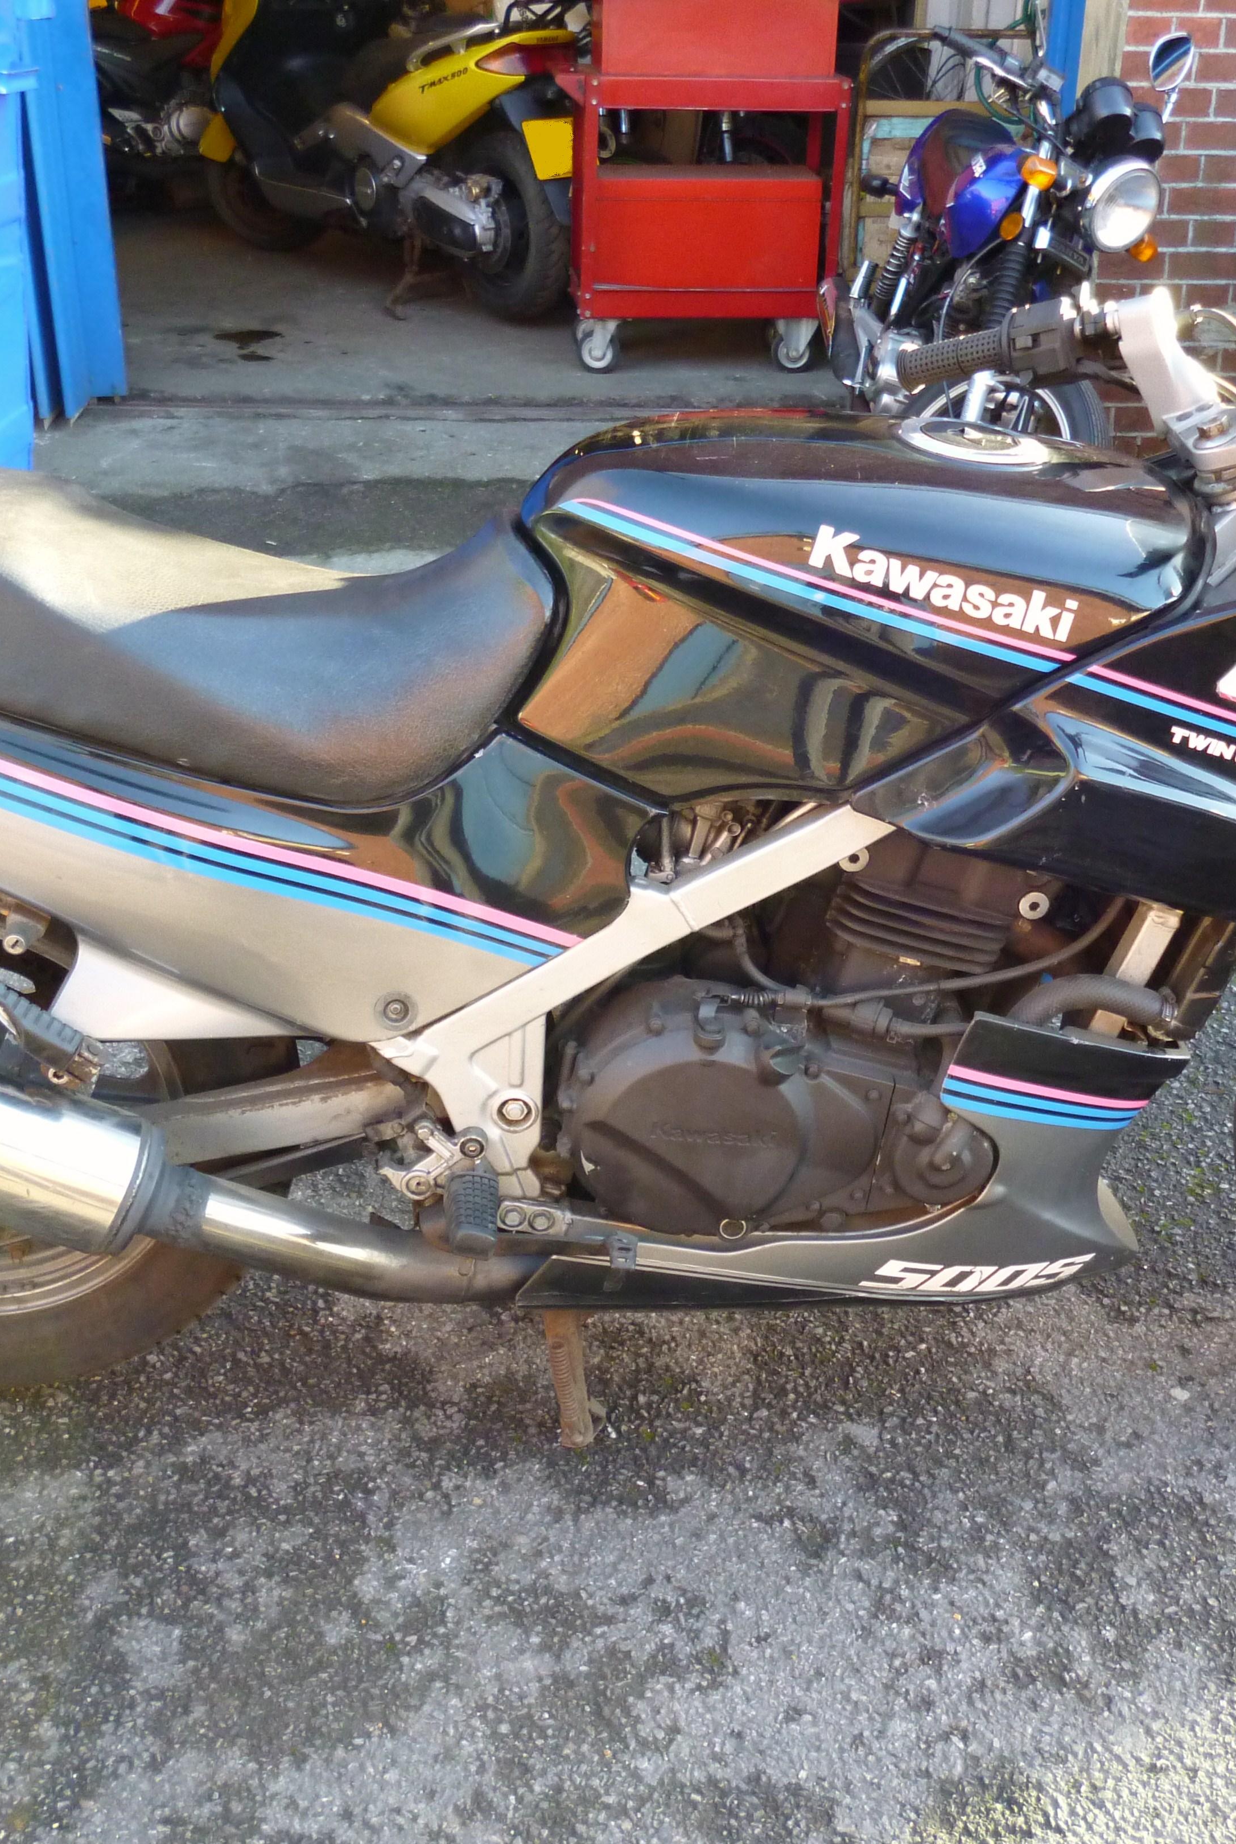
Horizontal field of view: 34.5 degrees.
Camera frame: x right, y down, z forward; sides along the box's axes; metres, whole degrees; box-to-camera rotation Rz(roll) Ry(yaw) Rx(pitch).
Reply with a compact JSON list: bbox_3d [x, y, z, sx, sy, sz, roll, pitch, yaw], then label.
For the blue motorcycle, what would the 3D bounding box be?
[{"bbox_3d":[0.752,-1.394,4.163,0.760,1.120,2.030,6,28,-7],"label":"blue motorcycle"}]

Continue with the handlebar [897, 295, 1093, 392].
[{"bbox_3d":[0.330,-0.509,1.755,0.190,0.065,0.070,0,20,44],"label":"handlebar"}]

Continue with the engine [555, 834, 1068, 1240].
[{"bbox_3d":[0.144,0.000,1.775,0.440,0.400,0.400,0,28,-3],"label":"engine"}]

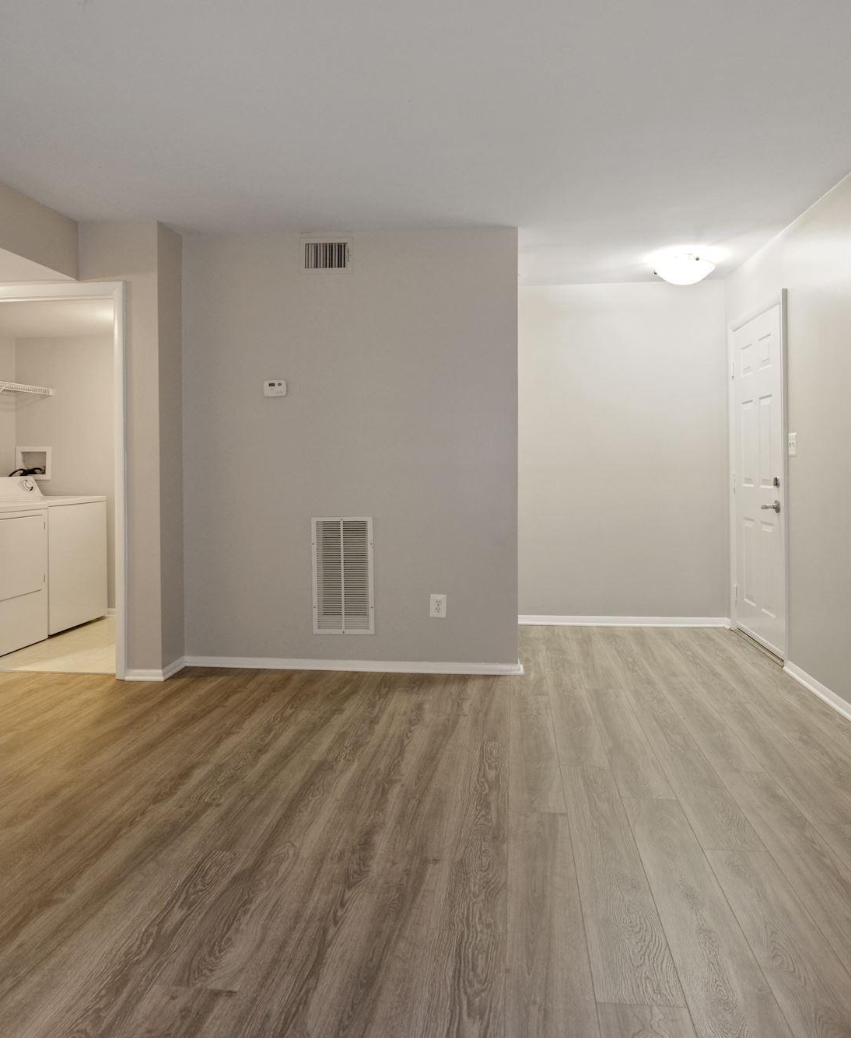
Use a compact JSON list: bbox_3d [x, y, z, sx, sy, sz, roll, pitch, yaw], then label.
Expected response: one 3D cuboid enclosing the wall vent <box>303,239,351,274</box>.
[{"bbox_3d":[-0.546,-1.448,4.051,0.286,0.199,0.022,0,4,7],"label":"wall vent"}]

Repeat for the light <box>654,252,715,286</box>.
[{"bbox_3d":[1.596,-1.536,4.531,0.402,0.141,0.402,0,4,7],"label":"light"}]

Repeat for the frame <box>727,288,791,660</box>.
[{"bbox_3d":[2.085,-0.260,4.623,0.060,2.090,1.005,0,4,7],"label":"frame"}]

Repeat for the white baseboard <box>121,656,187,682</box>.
[{"bbox_3d":[-1.499,0.834,4.125,0.251,0.065,0.291,0,4,7],"label":"white baseboard"}]

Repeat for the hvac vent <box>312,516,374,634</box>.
[{"bbox_3d":[-0.464,0.321,4.151,0.354,0.661,0.022,0,4,7],"label":"hvac vent"}]

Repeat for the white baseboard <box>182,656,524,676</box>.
[{"bbox_3d":[-0.431,0.827,4.174,1.960,0.063,0.022,0,4,7],"label":"white baseboard"}]

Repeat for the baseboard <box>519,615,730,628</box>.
[{"bbox_3d":[1.414,0.746,5.338,1.477,0.067,0.020,0,4,7],"label":"baseboard"}]

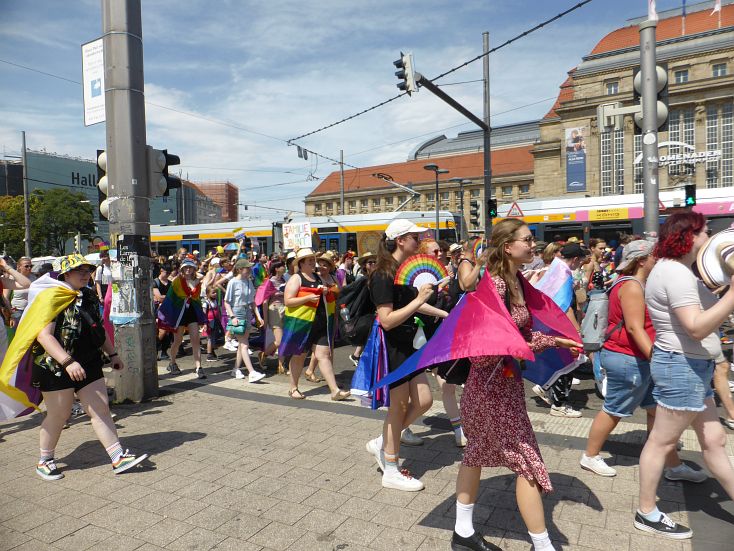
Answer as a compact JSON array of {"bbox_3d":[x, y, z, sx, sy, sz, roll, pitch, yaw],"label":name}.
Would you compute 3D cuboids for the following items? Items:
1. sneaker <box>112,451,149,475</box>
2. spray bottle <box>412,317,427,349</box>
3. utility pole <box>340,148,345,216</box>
[{"bbox_3d":[-1.783,1.403,3.830,0.270,0.105,0.100,-30,-1,5],"label":"sneaker"},{"bbox_3d":[0.359,0.390,3.420,0.093,0.220,0.080,-1,2,0],"label":"spray bottle"},{"bbox_3d":[-1.496,-3.644,32.120,0.220,8.680,0.220,0,2,30],"label":"utility pole"}]

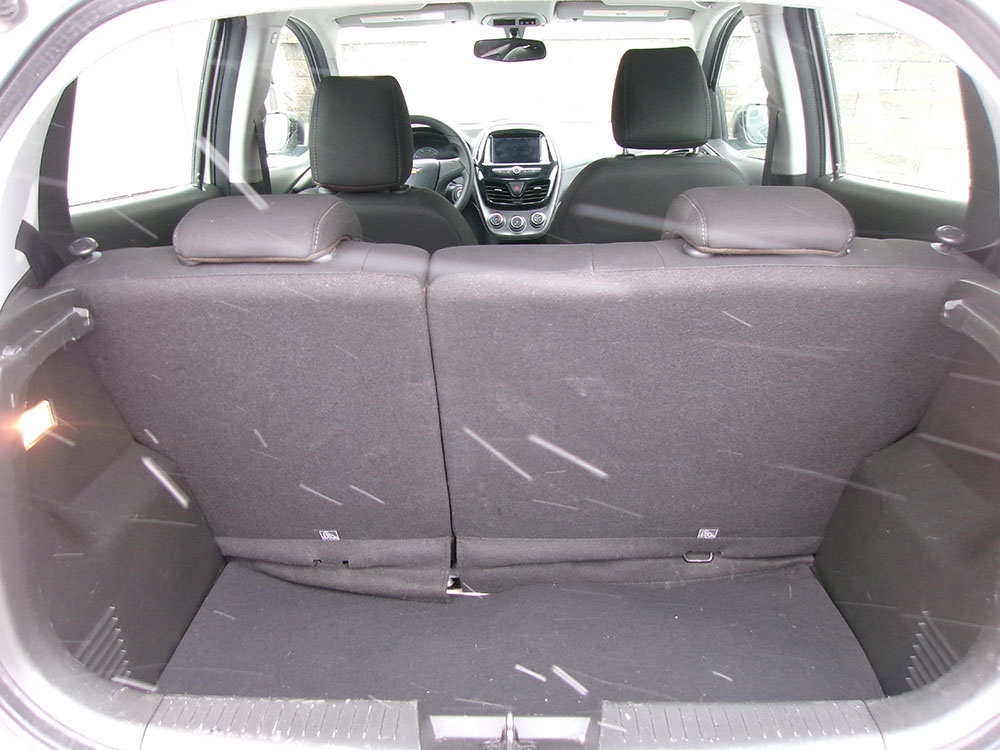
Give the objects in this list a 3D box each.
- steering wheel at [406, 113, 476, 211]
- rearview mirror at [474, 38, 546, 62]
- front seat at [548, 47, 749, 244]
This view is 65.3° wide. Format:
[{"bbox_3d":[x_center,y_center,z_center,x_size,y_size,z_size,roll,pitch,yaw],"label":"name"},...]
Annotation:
[{"bbox_3d":[-0.262,-0.599,2.355,0.370,0.370,0.100,0,-4,1],"label":"steering wheel"},{"bbox_3d":[0.034,-0.965,2.319,0.220,0.065,0.045,5,25,15],"label":"rearview mirror"},{"bbox_3d":[0.364,-0.312,2.097,0.500,1.040,0.790,0,21,1],"label":"front seat"}]

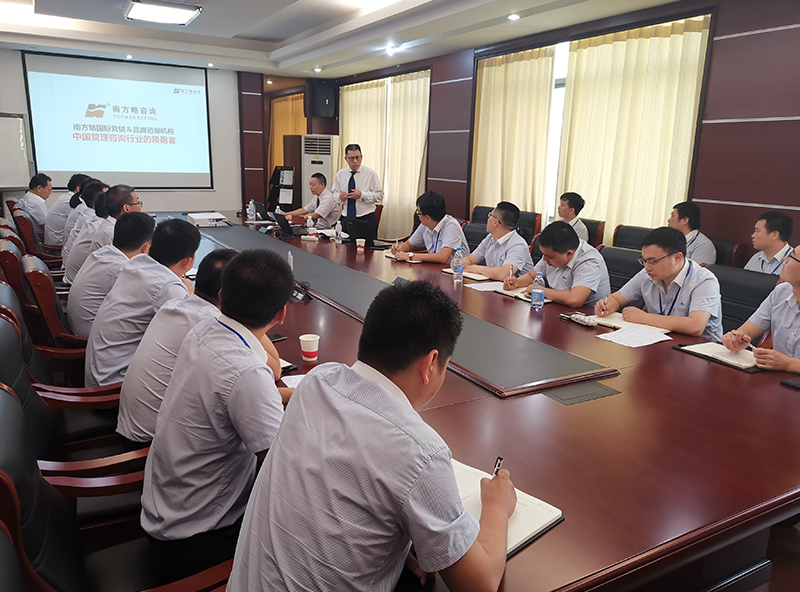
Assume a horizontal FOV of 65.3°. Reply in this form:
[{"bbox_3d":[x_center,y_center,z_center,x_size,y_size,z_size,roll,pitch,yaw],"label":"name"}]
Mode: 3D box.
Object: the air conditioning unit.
[{"bbox_3d":[-1.304,-1.607,9.881,0.480,1.830,0.340,-1,13,-12],"label":"air conditioning unit"}]

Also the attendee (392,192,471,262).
[{"bbox_3d":[0.279,-0.195,4.987,0.720,1.270,0.550,-4,14,-25],"label":"attendee"}]

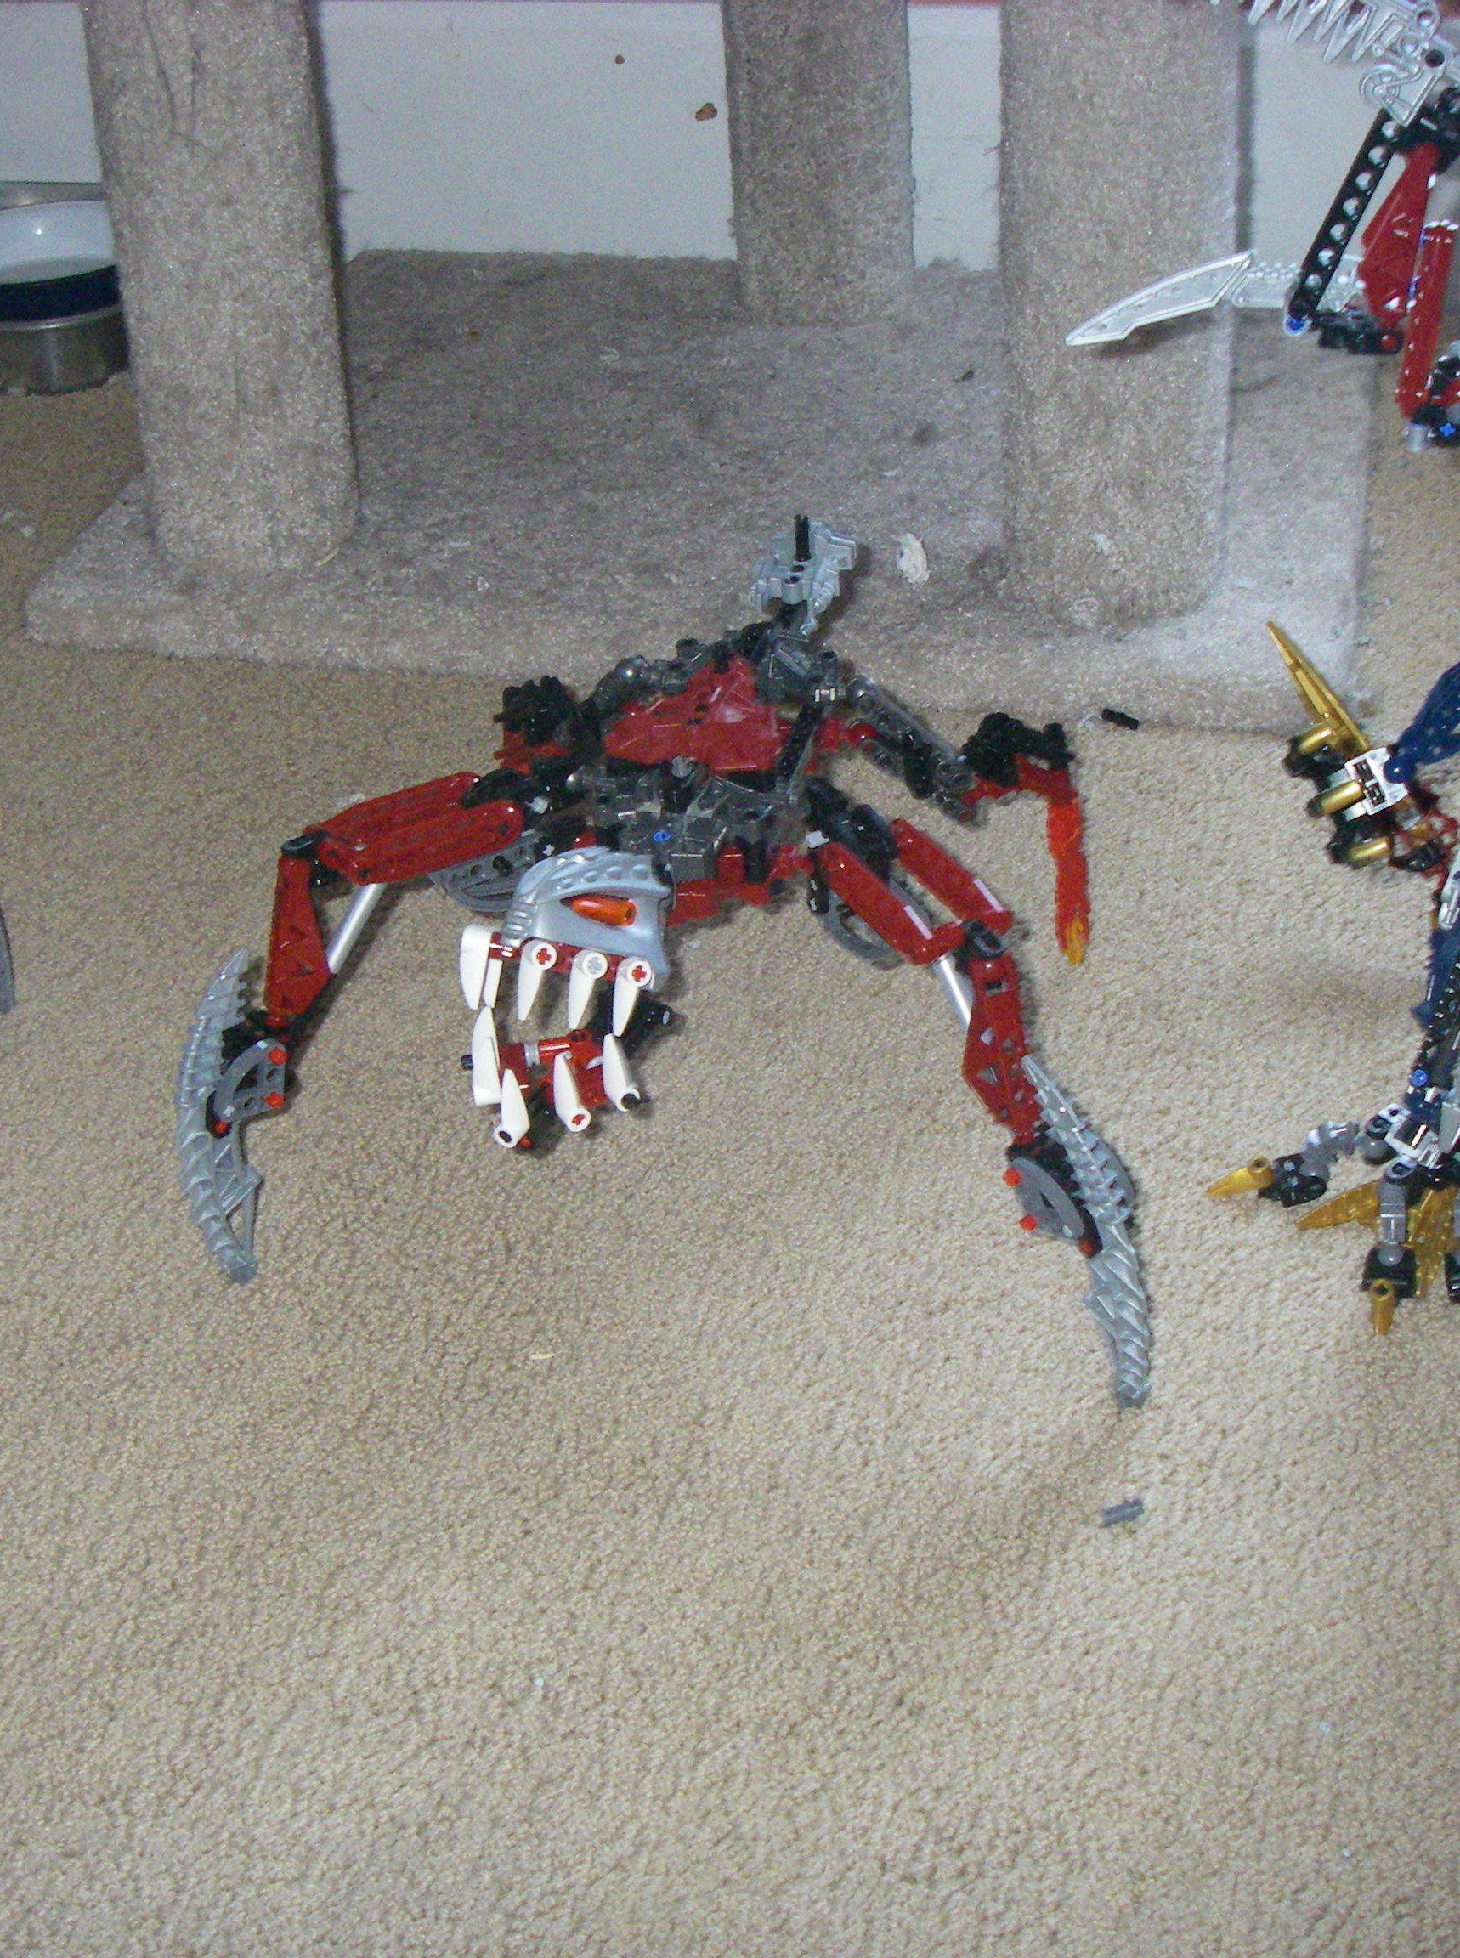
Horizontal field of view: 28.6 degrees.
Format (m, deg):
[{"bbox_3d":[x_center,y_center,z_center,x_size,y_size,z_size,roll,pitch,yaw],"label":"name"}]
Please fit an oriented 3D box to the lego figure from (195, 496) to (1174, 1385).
[{"bbox_3d":[0.007,-0.027,0.812,0.264,0.136,0.247,6,31,15],"label":"lego figure"}]

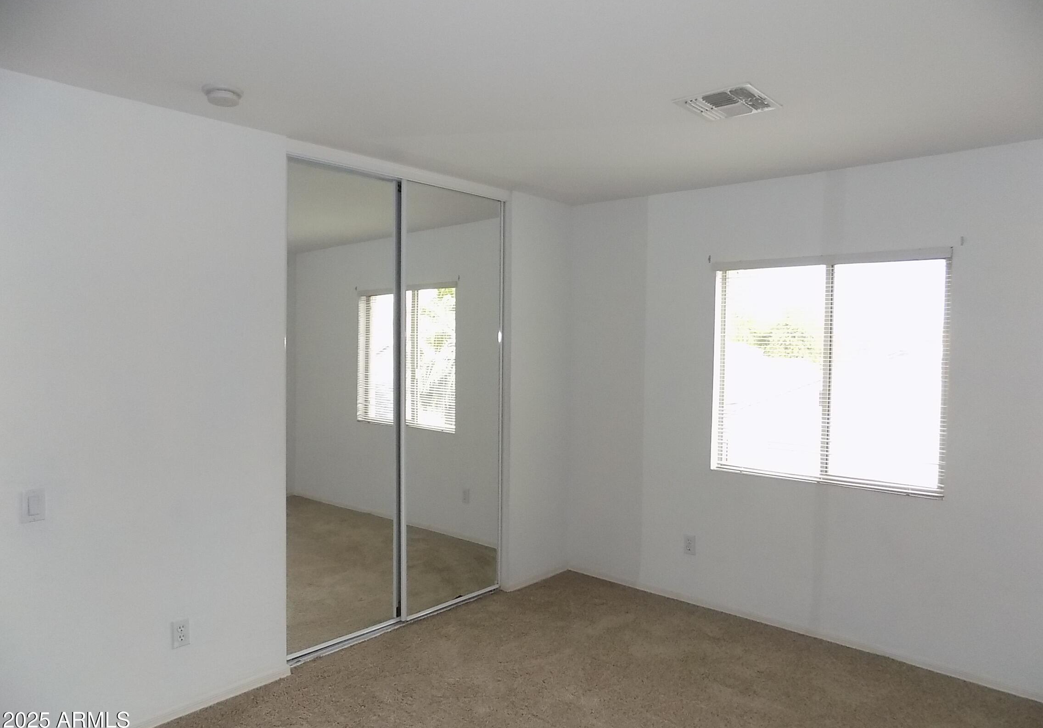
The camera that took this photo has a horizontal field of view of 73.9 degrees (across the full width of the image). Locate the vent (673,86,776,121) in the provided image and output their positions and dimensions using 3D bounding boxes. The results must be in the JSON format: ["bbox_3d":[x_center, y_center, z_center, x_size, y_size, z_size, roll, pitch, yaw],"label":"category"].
[{"bbox_3d":[0.774,-0.969,2.592,0.300,0.020,0.300,2,3,40],"label":"vent"}]

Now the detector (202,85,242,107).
[{"bbox_3d":[-1.091,-0.973,2.533,0.135,0.042,0.135,1,2,0],"label":"detector"}]

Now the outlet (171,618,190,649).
[{"bbox_3d":[-1.388,1.102,2.830,0.009,0.114,0.070,3,3,42],"label":"outlet"}]

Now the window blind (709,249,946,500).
[{"bbox_3d":[1.564,0.031,3.647,1.179,1.191,0.050,2,3,40],"label":"window blind"}]

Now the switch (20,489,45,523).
[{"bbox_3d":[-1.717,0.500,2.438,0.011,0.115,0.072,3,3,42],"label":"switch"}]

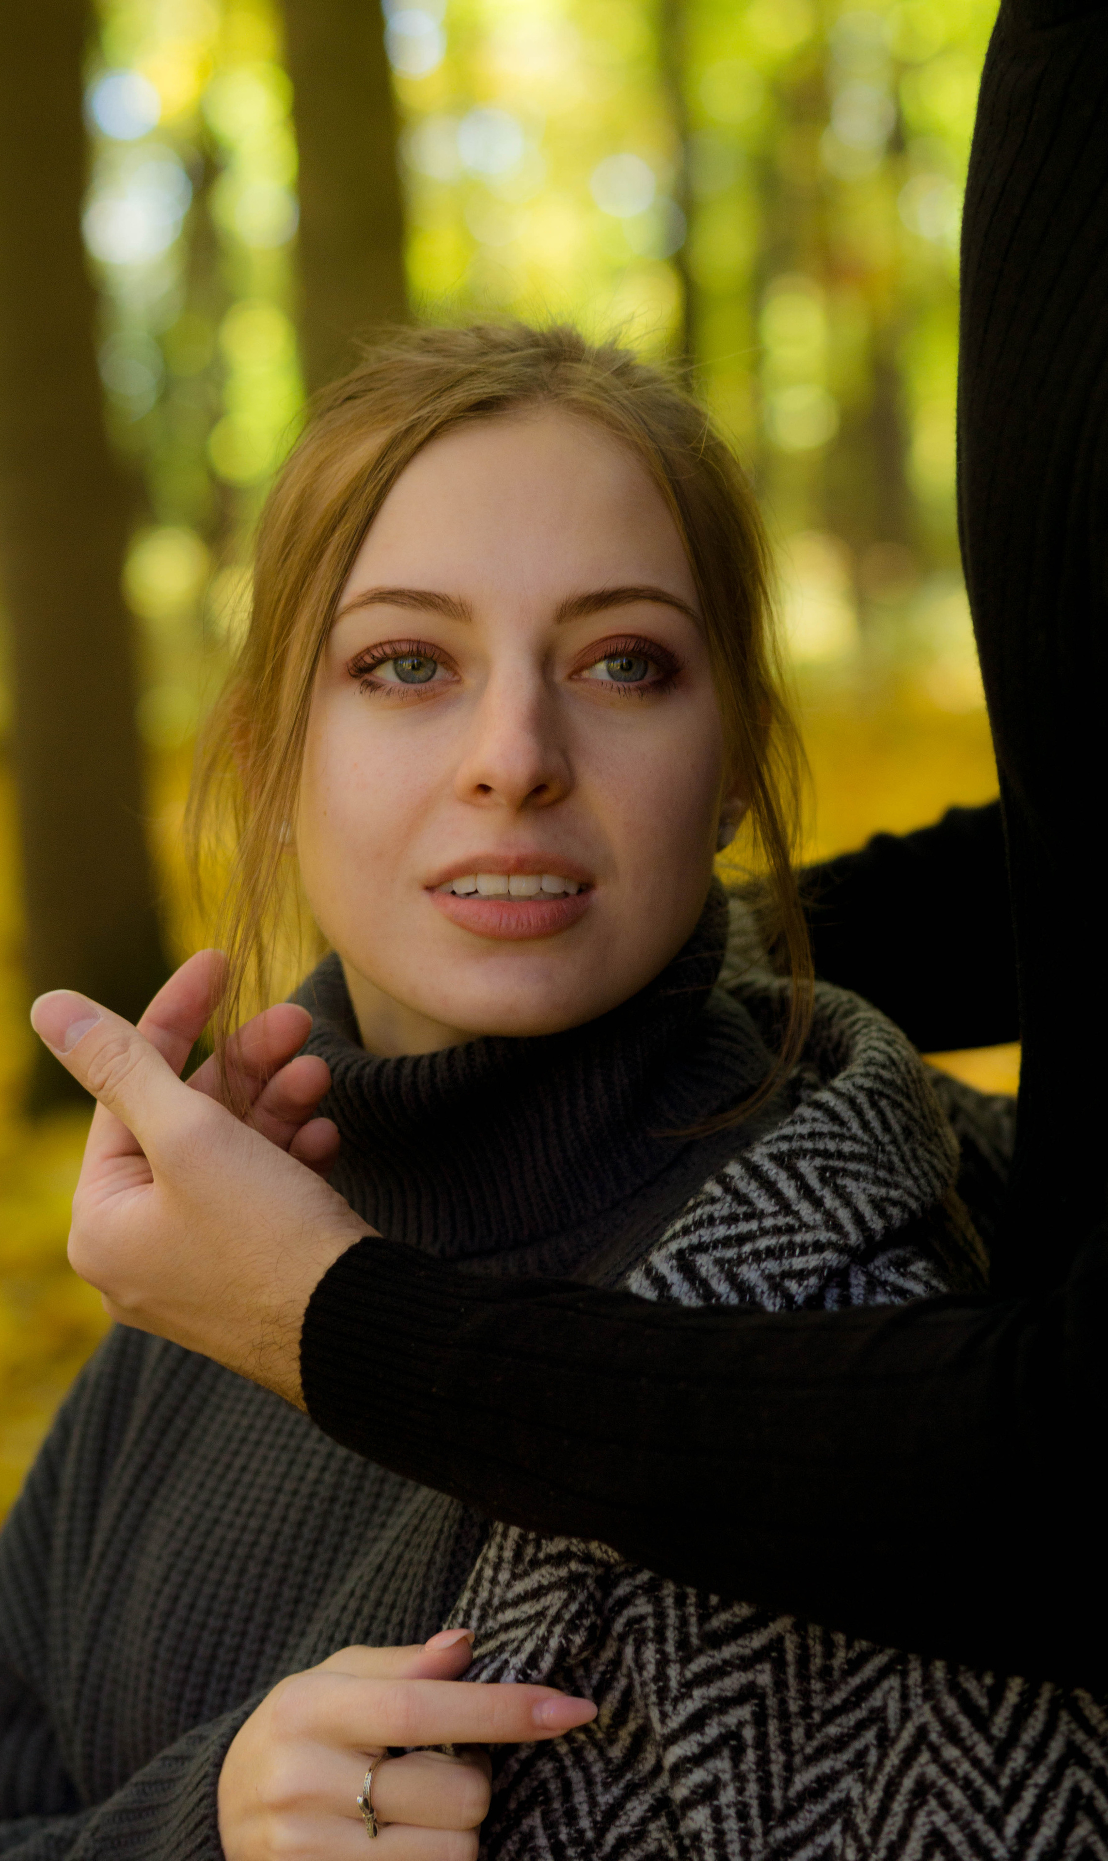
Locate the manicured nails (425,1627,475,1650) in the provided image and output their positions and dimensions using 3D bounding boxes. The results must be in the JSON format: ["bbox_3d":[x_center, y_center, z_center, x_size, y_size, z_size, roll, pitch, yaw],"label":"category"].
[{"bbox_3d":[-0.029,0.199,1.090,0.014,0.005,0.011,-14,21,20],"label":"manicured nails"}]

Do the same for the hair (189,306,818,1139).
[{"bbox_3d":[-0.016,-0.066,1.185,0.182,0.235,0.205,0,-5,2],"label":"hair"}]

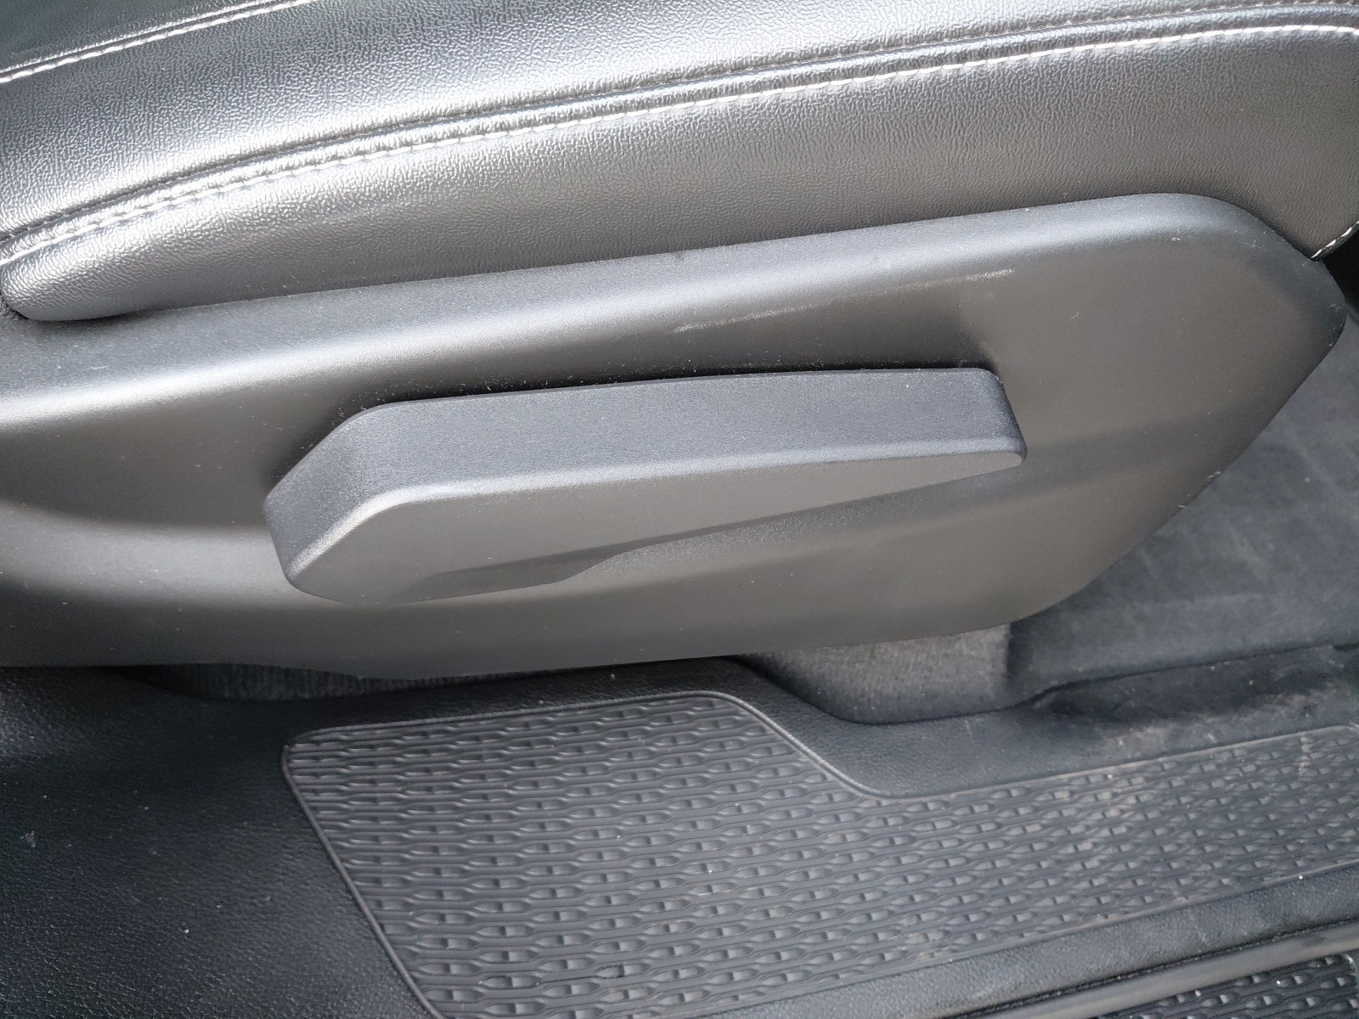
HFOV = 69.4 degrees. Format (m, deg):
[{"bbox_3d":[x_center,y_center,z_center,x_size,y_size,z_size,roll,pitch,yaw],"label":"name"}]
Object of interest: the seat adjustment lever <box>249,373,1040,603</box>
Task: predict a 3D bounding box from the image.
[{"bbox_3d":[-0.005,-0.008,0.288,0.213,0.044,0.036,-4,47,-15],"label":"seat adjustment lever"}]

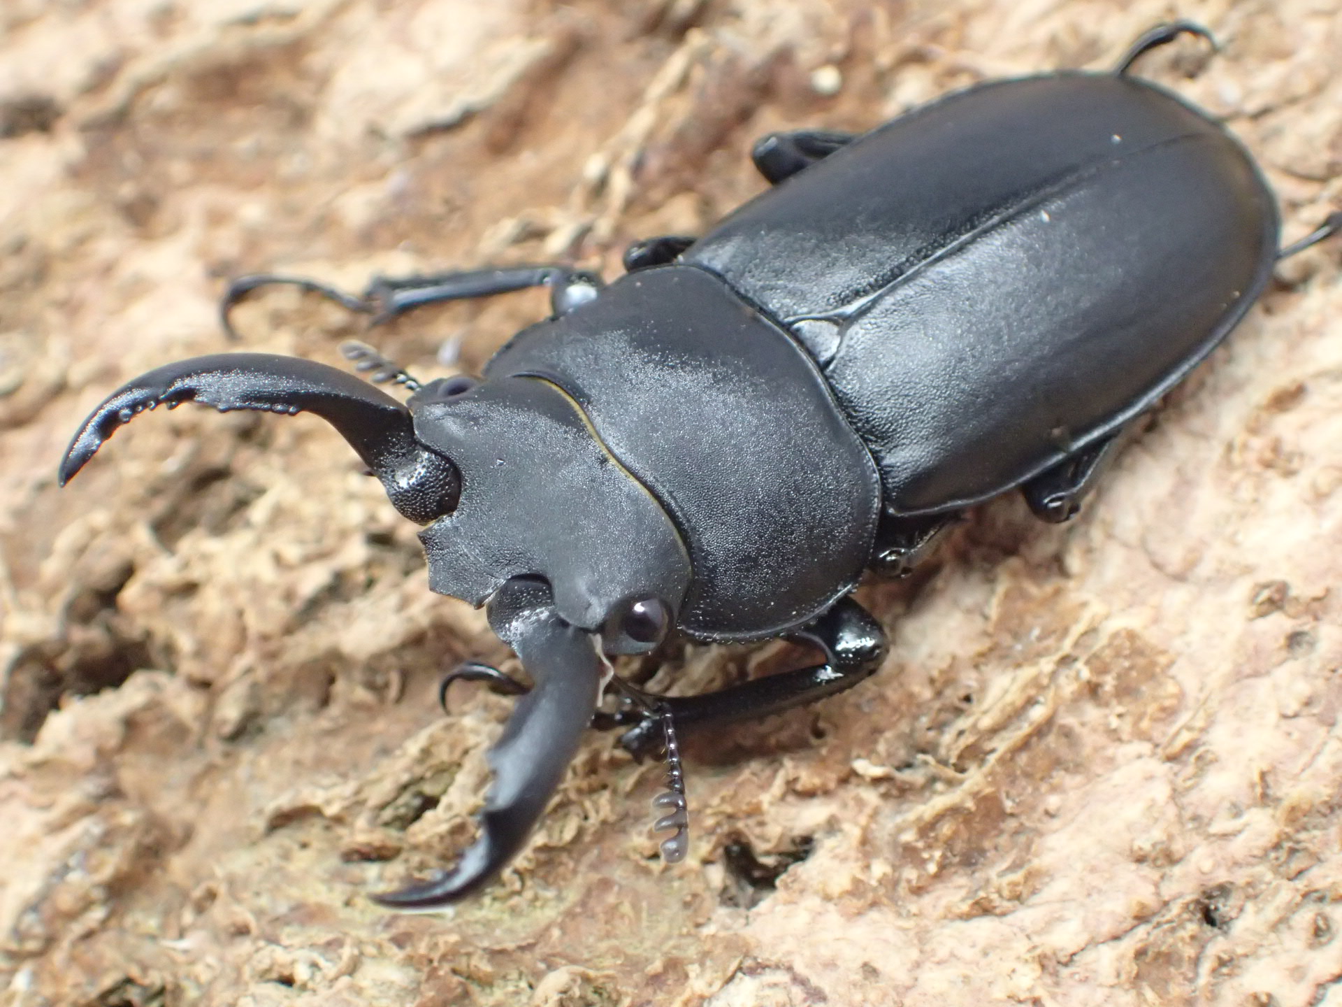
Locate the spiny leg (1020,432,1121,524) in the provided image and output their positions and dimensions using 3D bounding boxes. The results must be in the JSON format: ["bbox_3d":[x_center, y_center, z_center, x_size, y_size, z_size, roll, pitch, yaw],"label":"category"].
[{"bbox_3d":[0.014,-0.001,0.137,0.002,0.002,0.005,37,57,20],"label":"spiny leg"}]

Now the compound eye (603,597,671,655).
[{"bbox_3d":[-0.001,0.004,0.128,0.002,0.002,0.002,-25,60,-24],"label":"compound eye"}]

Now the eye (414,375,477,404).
[{"bbox_3d":[-0.008,-0.004,0.133,0.002,0.002,0.002,-25,60,-24],"label":"eye"}]

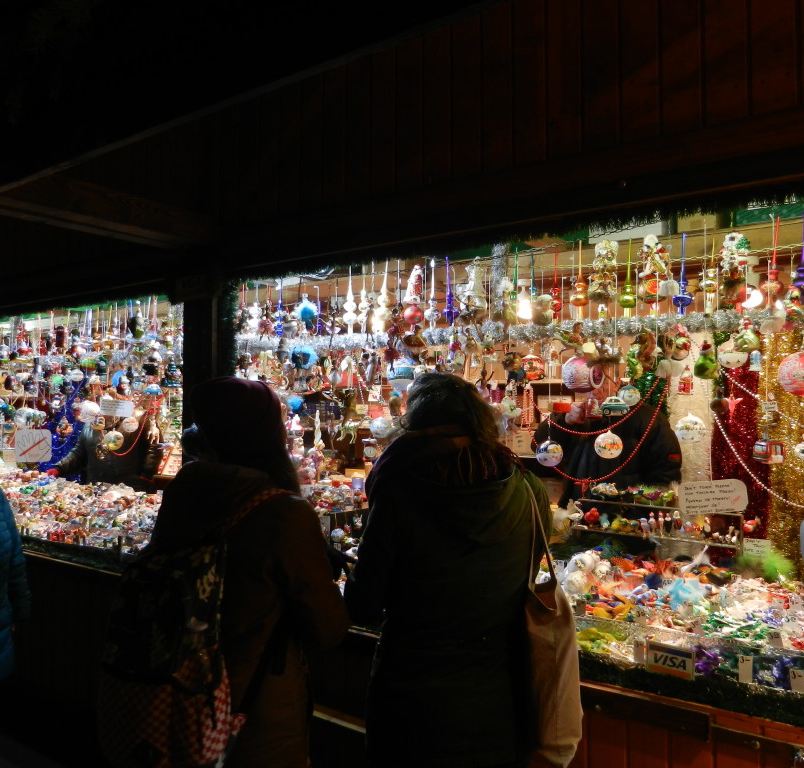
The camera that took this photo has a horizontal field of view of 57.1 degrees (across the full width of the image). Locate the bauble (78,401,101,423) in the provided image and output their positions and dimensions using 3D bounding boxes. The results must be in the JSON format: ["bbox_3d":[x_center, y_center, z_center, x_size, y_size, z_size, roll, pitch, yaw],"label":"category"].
[{"bbox_3d":[-1.634,0.144,3.870,0.107,0.108,0.107,-1,-2,38],"label":"bauble"}]

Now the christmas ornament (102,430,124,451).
[{"bbox_3d":[-1.489,0.292,3.820,0.100,0.105,0.100,-1,-2,38],"label":"christmas ornament"}]

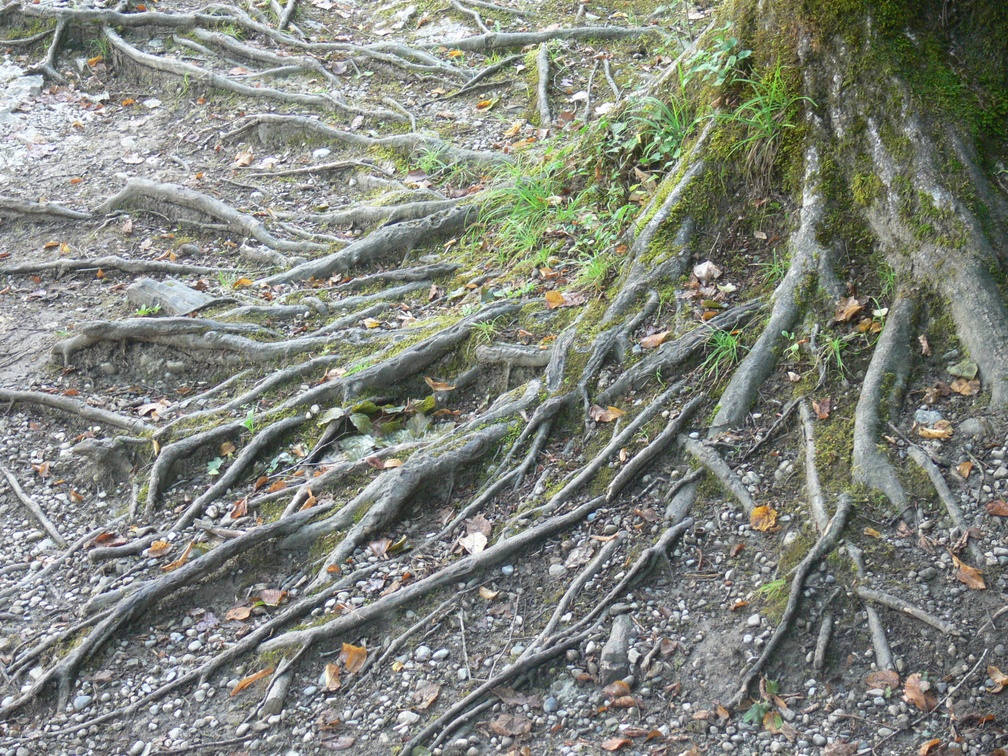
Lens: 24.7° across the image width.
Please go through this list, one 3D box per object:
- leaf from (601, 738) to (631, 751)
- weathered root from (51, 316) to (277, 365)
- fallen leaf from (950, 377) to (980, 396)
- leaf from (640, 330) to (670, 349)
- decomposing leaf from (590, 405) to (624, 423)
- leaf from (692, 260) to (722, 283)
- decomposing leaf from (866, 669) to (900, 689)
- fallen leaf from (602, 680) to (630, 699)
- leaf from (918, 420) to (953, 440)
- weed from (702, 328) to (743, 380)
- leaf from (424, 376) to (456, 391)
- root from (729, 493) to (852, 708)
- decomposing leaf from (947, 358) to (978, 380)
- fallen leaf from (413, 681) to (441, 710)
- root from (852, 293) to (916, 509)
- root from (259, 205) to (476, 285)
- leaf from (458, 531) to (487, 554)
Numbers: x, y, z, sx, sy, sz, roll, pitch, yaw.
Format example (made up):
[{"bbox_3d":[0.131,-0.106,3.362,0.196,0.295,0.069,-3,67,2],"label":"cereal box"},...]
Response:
[{"bbox_3d":[0.223,0.725,4.550,0.062,0.012,0.038,0,25,0],"label":"leaf"},{"bbox_3d":[-0.932,-0.103,6.300,0.610,0.085,0.110,-4,22,-10],"label":"weathered root"},{"bbox_3d":[1.123,0.021,5.600,0.073,0.018,0.058,0,34,0],"label":"fallen leaf"},{"bbox_3d":[0.302,-0.077,4.580,0.058,0.022,0.042,-9,28,-18],"label":"leaf"},{"bbox_3d":[0.194,0.067,4.360,0.066,0.022,0.045,0,27,0],"label":"decomposing leaf"},{"bbox_3d":[0.519,-0.281,5.904,0.070,0.035,0.060,-15,30,0],"label":"leaf"},{"bbox_3d":[0.775,0.612,4.694,0.070,0.015,0.058,-2,36,0],"label":"decomposing leaf"},{"bbox_3d":[0.230,0.636,4.700,0.058,0.017,0.042,0,25,0],"label":"fallen leaf"},{"bbox_3d":[1.032,0.123,5.500,0.080,0.026,0.055,0,26,0],"label":"leaf"},{"bbox_3d":[0.423,-0.045,4.450,0.077,0.075,0.075,0,23,0],"label":"weed"},{"bbox_3d":[-0.163,0.014,5.900,0.080,0.024,0.045,0,24,0],"label":"leaf"},{"bbox_3d":[0.488,0.357,3.845,0.067,0.158,0.521,9,25,20],"label":"root"},{"bbox_3d":[1.066,-0.020,5.349,0.075,0.035,0.060,-12,33,0],"label":"decomposing leaf"},{"bbox_3d":[-0.158,0.640,4.687,0.060,0.025,0.075,-1,27,0],"label":"fallen leaf"},{"bbox_3d":[0.918,0.054,5.550,0.140,0.140,0.660,4,42,4],"label":"root"},{"bbox_3d":[-0.387,-0.381,6.500,0.626,0.085,0.100,-17,29,-1],"label":"root"},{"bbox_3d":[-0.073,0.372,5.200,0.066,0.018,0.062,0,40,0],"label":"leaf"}]

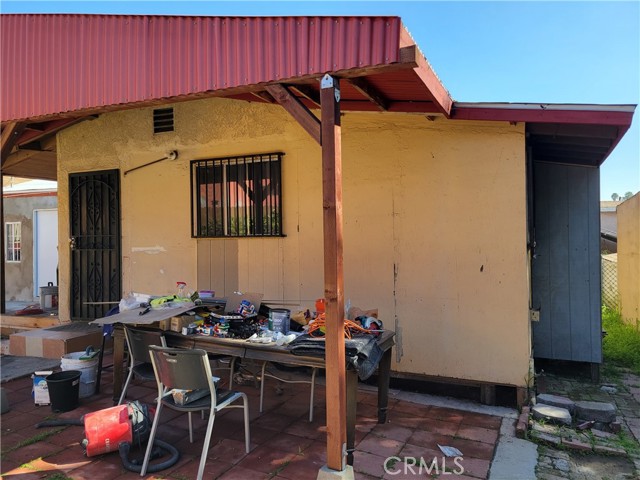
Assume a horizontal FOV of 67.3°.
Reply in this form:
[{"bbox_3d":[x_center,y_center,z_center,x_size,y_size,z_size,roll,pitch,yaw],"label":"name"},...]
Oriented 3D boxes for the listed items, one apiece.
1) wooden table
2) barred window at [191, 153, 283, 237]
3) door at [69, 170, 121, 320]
[{"bbox_3d":[-0.645,1.162,4.250,2.460,0.760,0.950,0,0,25],"label":"wooden table"},{"bbox_3d":[-0.992,-0.498,5.602,1.318,0.933,0.100,0,0,25],"label":"barred window"},{"bbox_3d":[-3.117,0.108,6.606,0.999,2.079,0.070,0,0,25],"label":"door"}]

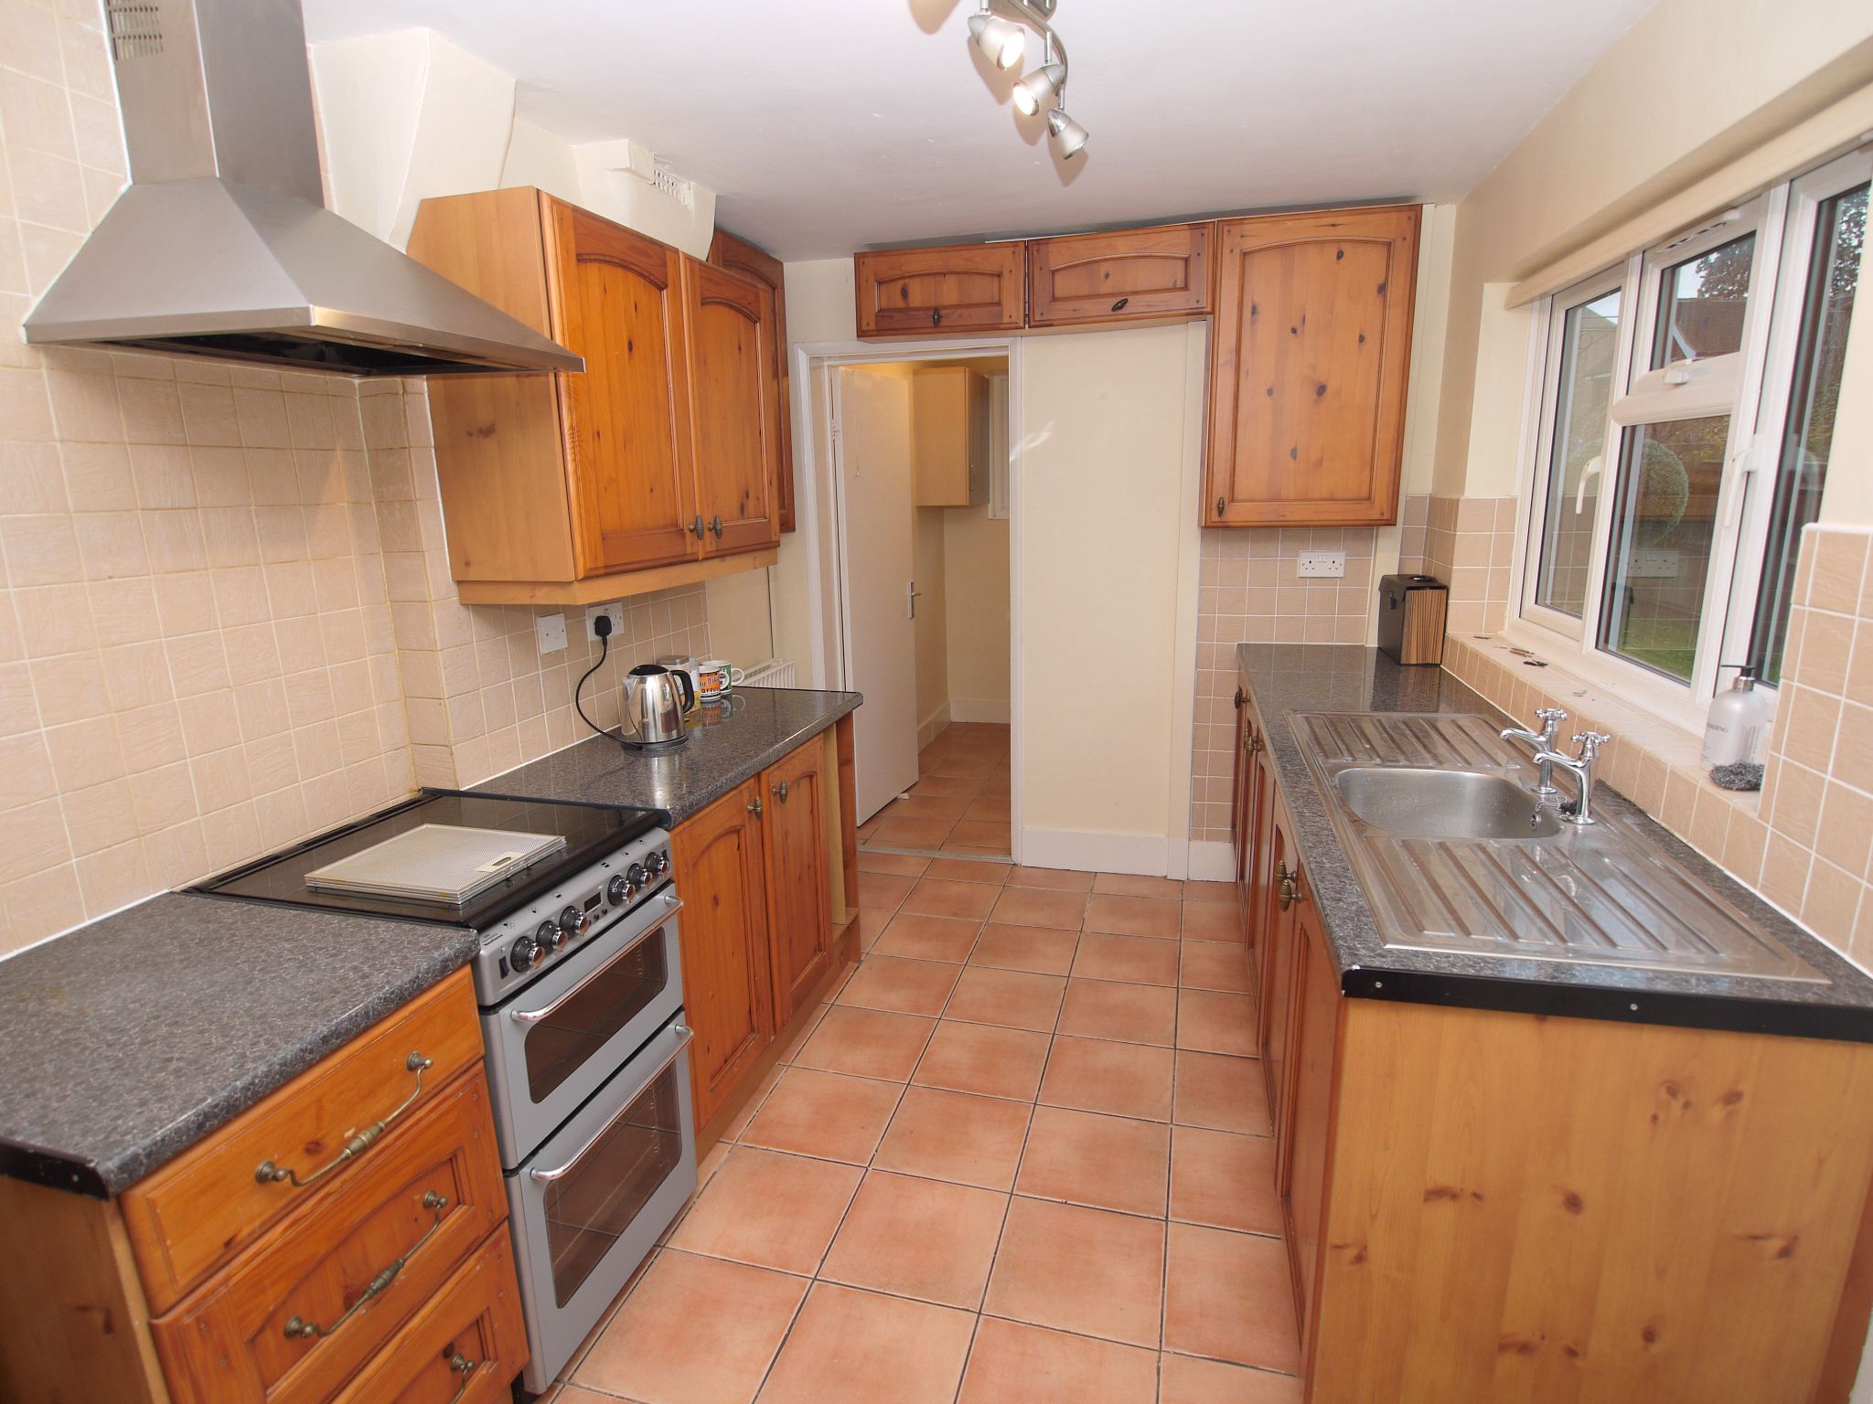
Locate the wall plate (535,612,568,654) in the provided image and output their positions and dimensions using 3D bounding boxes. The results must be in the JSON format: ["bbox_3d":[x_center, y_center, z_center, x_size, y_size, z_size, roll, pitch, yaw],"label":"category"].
[{"bbox_3d":[-0.924,-0.165,2.348,0.010,0.087,0.090,2,13,15],"label":"wall plate"}]

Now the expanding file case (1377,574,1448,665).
[{"bbox_3d":[1.547,-0.271,3.171,0.120,0.250,0.320,2,13,11],"label":"expanding file case"}]

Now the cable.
[{"bbox_3d":[-0.819,-0.047,2.420,0.120,0.285,0.170,2,13,15],"label":"cable"}]

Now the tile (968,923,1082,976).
[{"bbox_3d":[0.298,0.827,3.254,0.328,0.010,0.328,3,13,15],"label":"tile"}]

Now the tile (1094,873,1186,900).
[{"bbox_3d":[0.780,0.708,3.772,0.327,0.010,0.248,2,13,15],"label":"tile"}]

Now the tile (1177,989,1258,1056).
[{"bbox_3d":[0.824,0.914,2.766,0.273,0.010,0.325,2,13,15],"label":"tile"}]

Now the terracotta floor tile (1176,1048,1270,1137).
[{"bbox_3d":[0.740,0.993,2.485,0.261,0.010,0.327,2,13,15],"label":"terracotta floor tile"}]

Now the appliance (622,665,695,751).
[{"bbox_3d":[-0.727,0.002,2.517,0.195,0.200,0.160,-9,15,-31],"label":"appliance"}]

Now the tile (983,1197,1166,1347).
[{"bbox_3d":[0.283,1.123,1.936,0.327,0.010,0.327,2,13,15],"label":"tile"}]

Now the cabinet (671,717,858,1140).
[{"bbox_3d":[-0.649,0.525,2.659,0.530,0.810,1.050,3,14,16],"label":"cabinet"}]

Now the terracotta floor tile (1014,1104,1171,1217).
[{"bbox_3d":[0.368,1.052,2.248,0.327,0.010,0.327,2,13,15],"label":"terracotta floor tile"}]

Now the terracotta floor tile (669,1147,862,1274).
[{"bbox_3d":[-0.357,1.079,2.076,0.325,0.010,0.325,2,13,15],"label":"terracotta floor tile"}]

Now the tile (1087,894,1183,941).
[{"bbox_3d":[0.706,0.770,3.497,0.327,0.010,0.327,2,13,15],"label":"tile"}]

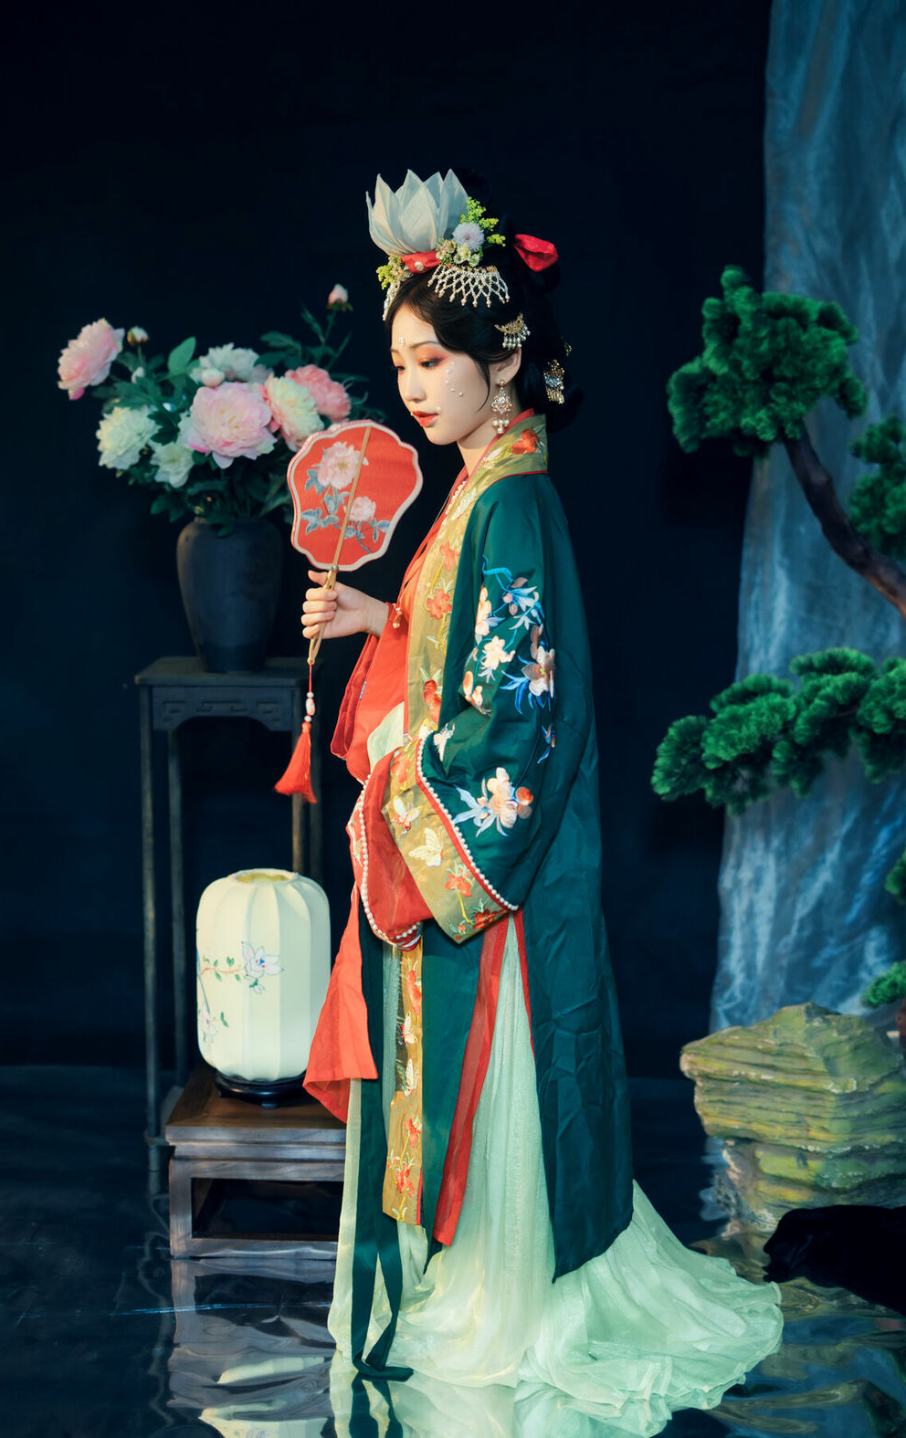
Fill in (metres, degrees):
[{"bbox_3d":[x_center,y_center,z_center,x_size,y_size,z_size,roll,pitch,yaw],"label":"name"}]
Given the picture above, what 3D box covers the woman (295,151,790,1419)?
[{"bbox_3d":[0.167,0.094,2.920,0.747,1.752,0.523,-2,8,-14],"label":"woman"}]

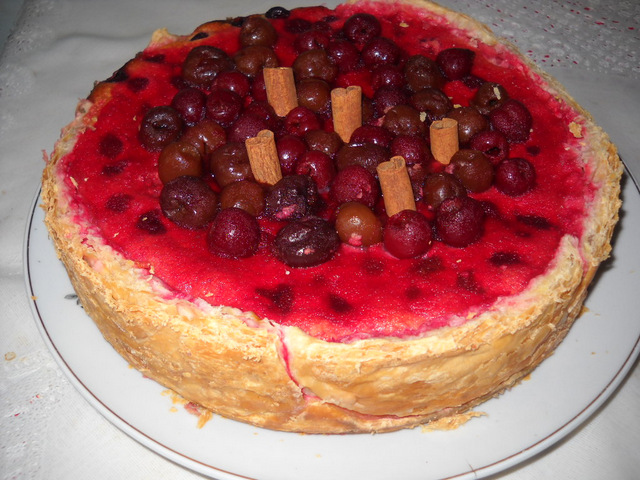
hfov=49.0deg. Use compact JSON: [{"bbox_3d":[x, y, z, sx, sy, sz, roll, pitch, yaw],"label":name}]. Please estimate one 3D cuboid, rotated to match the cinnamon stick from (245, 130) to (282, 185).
[{"bbox_3d":[-0.023,-0.031,0.294,0.013,0.028,0.009,-19,49,-9],"label":"cinnamon stick"}]

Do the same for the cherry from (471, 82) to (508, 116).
[{"bbox_3d":[0.081,-0.066,0.334,0.018,0.017,0.018,0,48,0],"label":"cherry"}]

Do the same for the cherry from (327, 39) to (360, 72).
[{"bbox_3d":[0.012,-0.099,0.378,0.019,0.018,0.018,0,47,0],"label":"cherry"}]

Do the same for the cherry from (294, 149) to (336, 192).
[{"bbox_3d":[-0.002,-0.030,0.307,0.018,0.017,0.018,0,48,0],"label":"cherry"}]

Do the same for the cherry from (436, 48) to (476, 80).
[{"bbox_3d":[0.068,-0.088,0.353,0.019,0.017,0.019,0,48,0],"label":"cherry"}]

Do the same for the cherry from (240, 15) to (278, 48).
[{"bbox_3d":[-0.032,-0.111,0.374,0.020,0.018,0.020,2,47,0],"label":"cherry"}]

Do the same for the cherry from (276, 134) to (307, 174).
[{"bbox_3d":[-0.013,-0.039,0.323,0.017,0.017,0.016,0,47,0],"label":"cherry"}]

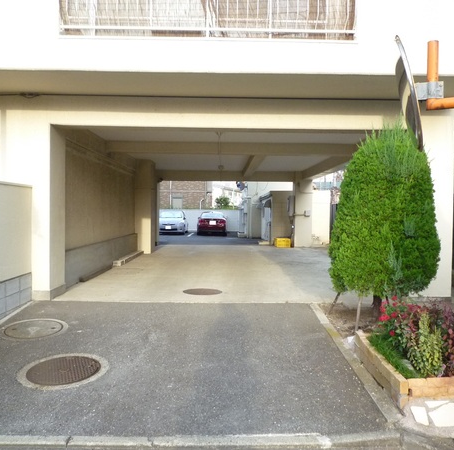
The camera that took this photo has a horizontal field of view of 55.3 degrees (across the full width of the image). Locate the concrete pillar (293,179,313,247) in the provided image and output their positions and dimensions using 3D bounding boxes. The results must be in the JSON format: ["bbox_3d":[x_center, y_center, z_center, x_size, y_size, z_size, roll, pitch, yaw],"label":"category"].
[{"bbox_3d":[2.998,-0.459,16.980,0.670,2.680,0.600,1,2,0],"label":"concrete pillar"}]

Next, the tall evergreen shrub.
[{"bbox_3d":[1.990,-0.166,5.488,1.360,2.280,1.360,1,2,0],"label":"tall evergreen shrub"}]

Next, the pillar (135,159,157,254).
[{"bbox_3d":[-2.537,-0.554,13.471,0.500,2.880,0.720,1,2,0],"label":"pillar"}]

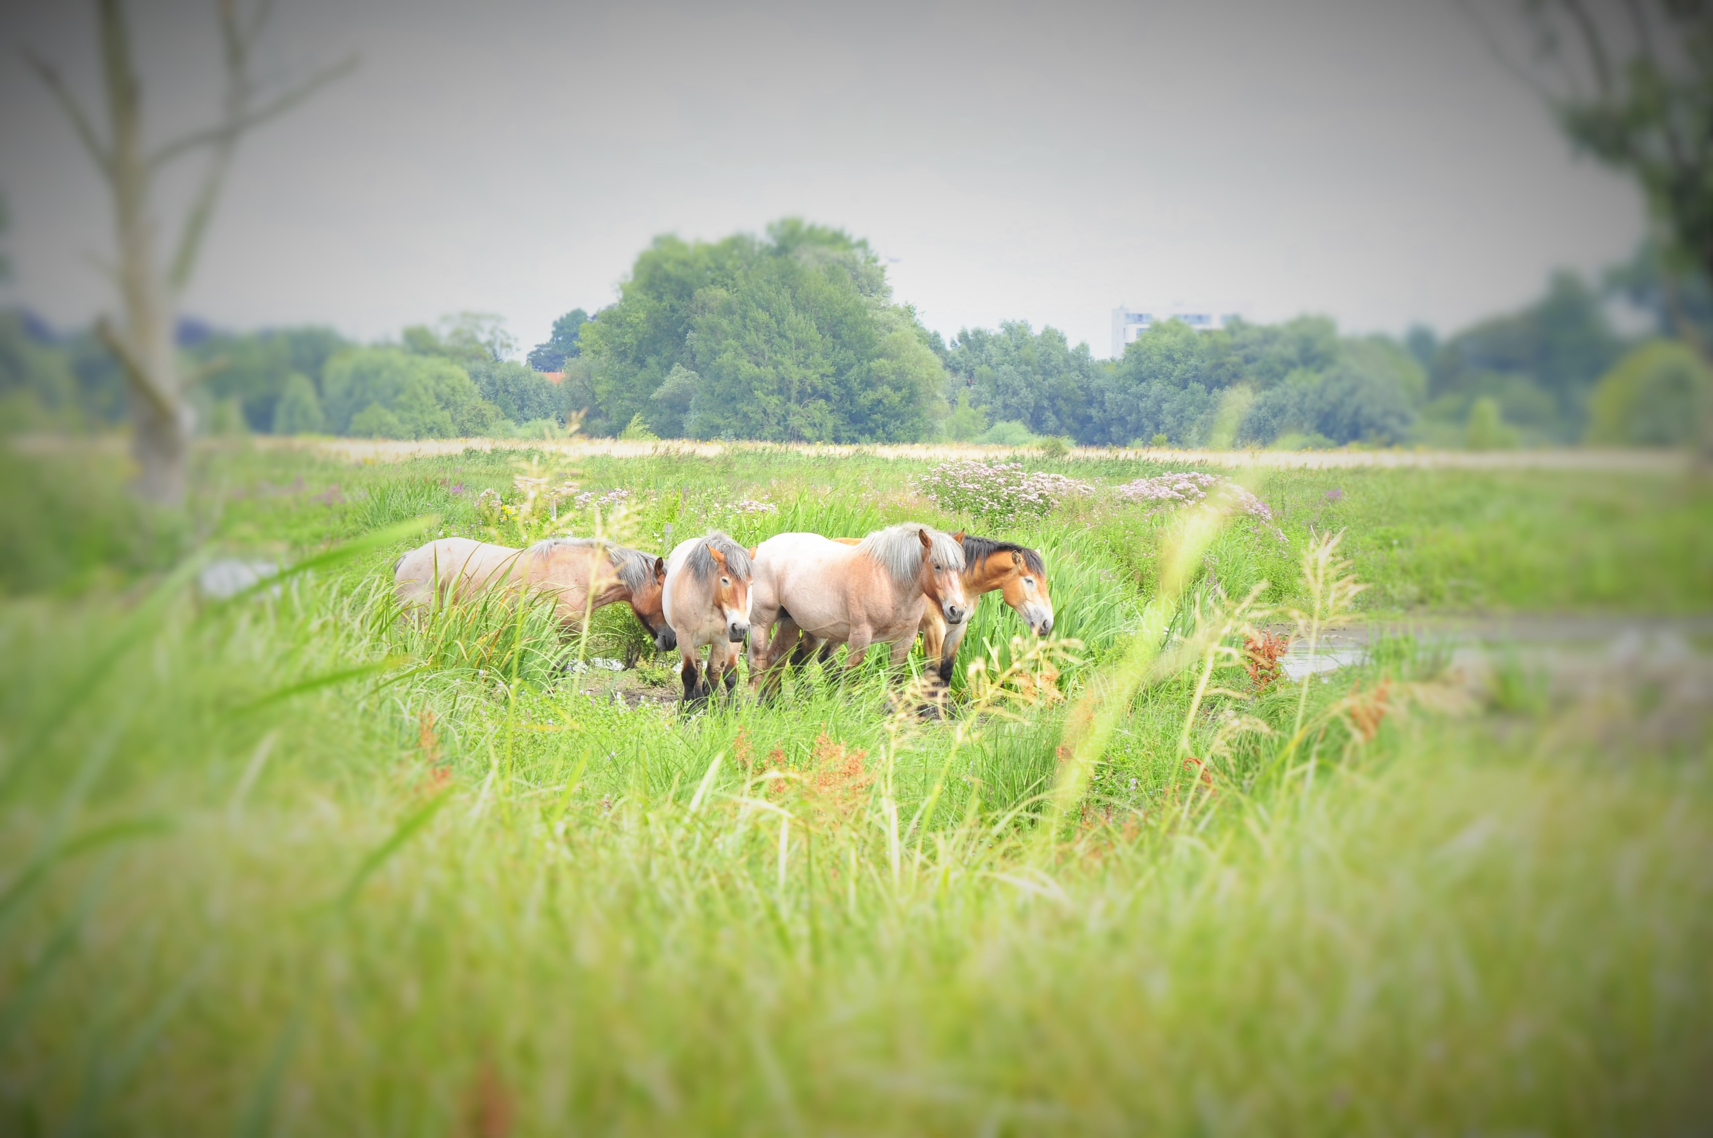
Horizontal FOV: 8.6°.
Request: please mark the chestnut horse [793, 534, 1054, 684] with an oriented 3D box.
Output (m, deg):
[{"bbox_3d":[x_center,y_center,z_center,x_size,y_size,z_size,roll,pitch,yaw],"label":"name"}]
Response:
[{"bbox_3d":[0.548,0.459,94.300,2.200,1.500,0.680,0,1,20],"label":"chestnut horse"}]

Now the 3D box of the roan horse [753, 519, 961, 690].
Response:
[{"bbox_3d":[0.027,0.415,93.000,2.100,1.570,0.700,1,1,41],"label":"roan horse"}]

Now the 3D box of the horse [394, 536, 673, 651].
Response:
[{"bbox_3d":[-2.678,0.449,94.500,2.280,1.430,0.660,0,1,7],"label":"horse"}]

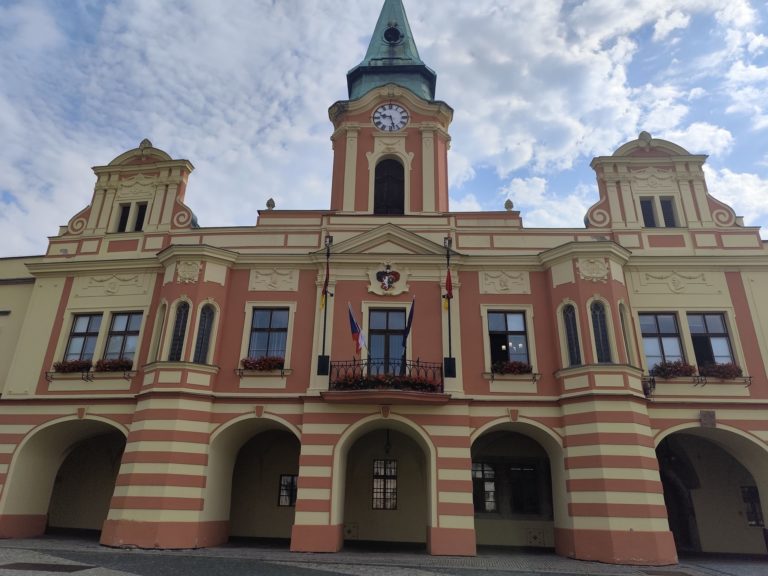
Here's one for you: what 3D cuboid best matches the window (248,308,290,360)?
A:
[{"bbox_3d":[-3.923,1.628,17.284,1.275,2.093,0.150,0,-22,2],"label":"window"}]

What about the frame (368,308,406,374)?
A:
[{"bbox_3d":[0.118,2.127,17.618,1.283,2.927,0.200,0,-22,3],"label":"frame"}]

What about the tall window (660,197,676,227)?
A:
[{"bbox_3d":[10.557,-2.808,18.946,0.596,1.373,0.145,0,-22,3],"label":"tall window"}]

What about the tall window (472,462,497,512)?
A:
[{"bbox_3d":[3.733,7.485,19.187,1.005,1.784,0.150,0,-22,3],"label":"tall window"}]

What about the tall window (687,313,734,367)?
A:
[{"bbox_3d":[10.909,1.735,16.956,1.319,1.971,0.150,0,-22,3],"label":"tall window"}]

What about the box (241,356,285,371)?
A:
[{"bbox_3d":[-3.929,2.471,16.652,1.452,0.448,0.320,0,-22,2],"label":"box"}]

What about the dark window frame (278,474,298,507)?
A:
[{"bbox_3d":[-3.516,7.774,19.556,0.926,1.135,0.150,0,-22,3],"label":"dark window frame"}]

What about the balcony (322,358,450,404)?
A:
[{"bbox_3d":[0.051,2.931,16.054,3.970,1.319,1.212,0,-22,2],"label":"balcony"}]

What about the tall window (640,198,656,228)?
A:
[{"bbox_3d":[9.875,-2.803,18.956,0.569,1.341,0.150,0,-22,3],"label":"tall window"}]

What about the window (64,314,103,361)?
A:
[{"bbox_3d":[-10.901,1.866,18.538,1.245,2.055,0.145,-2,-22,8],"label":"window"}]

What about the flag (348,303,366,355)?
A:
[{"bbox_3d":[-0.842,1.271,16.221,0.550,1.650,0.450,0,-22,2],"label":"flag"}]

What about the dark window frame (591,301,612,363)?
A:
[{"bbox_3d":[6.800,1.359,16.025,0.472,2.029,0.150,0,-22,3],"label":"dark window frame"}]

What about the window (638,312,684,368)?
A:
[{"bbox_3d":[9.319,1.744,17.039,1.332,1.981,0.150,0,-22,3],"label":"window"}]

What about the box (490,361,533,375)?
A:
[{"bbox_3d":[4.275,2.664,17.056,1.270,0.400,0.360,0,-22,3],"label":"box"}]

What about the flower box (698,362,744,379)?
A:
[{"bbox_3d":[10.684,2.642,16.209,1.220,0.450,0.360,0,-22,3],"label":"flower box"}]

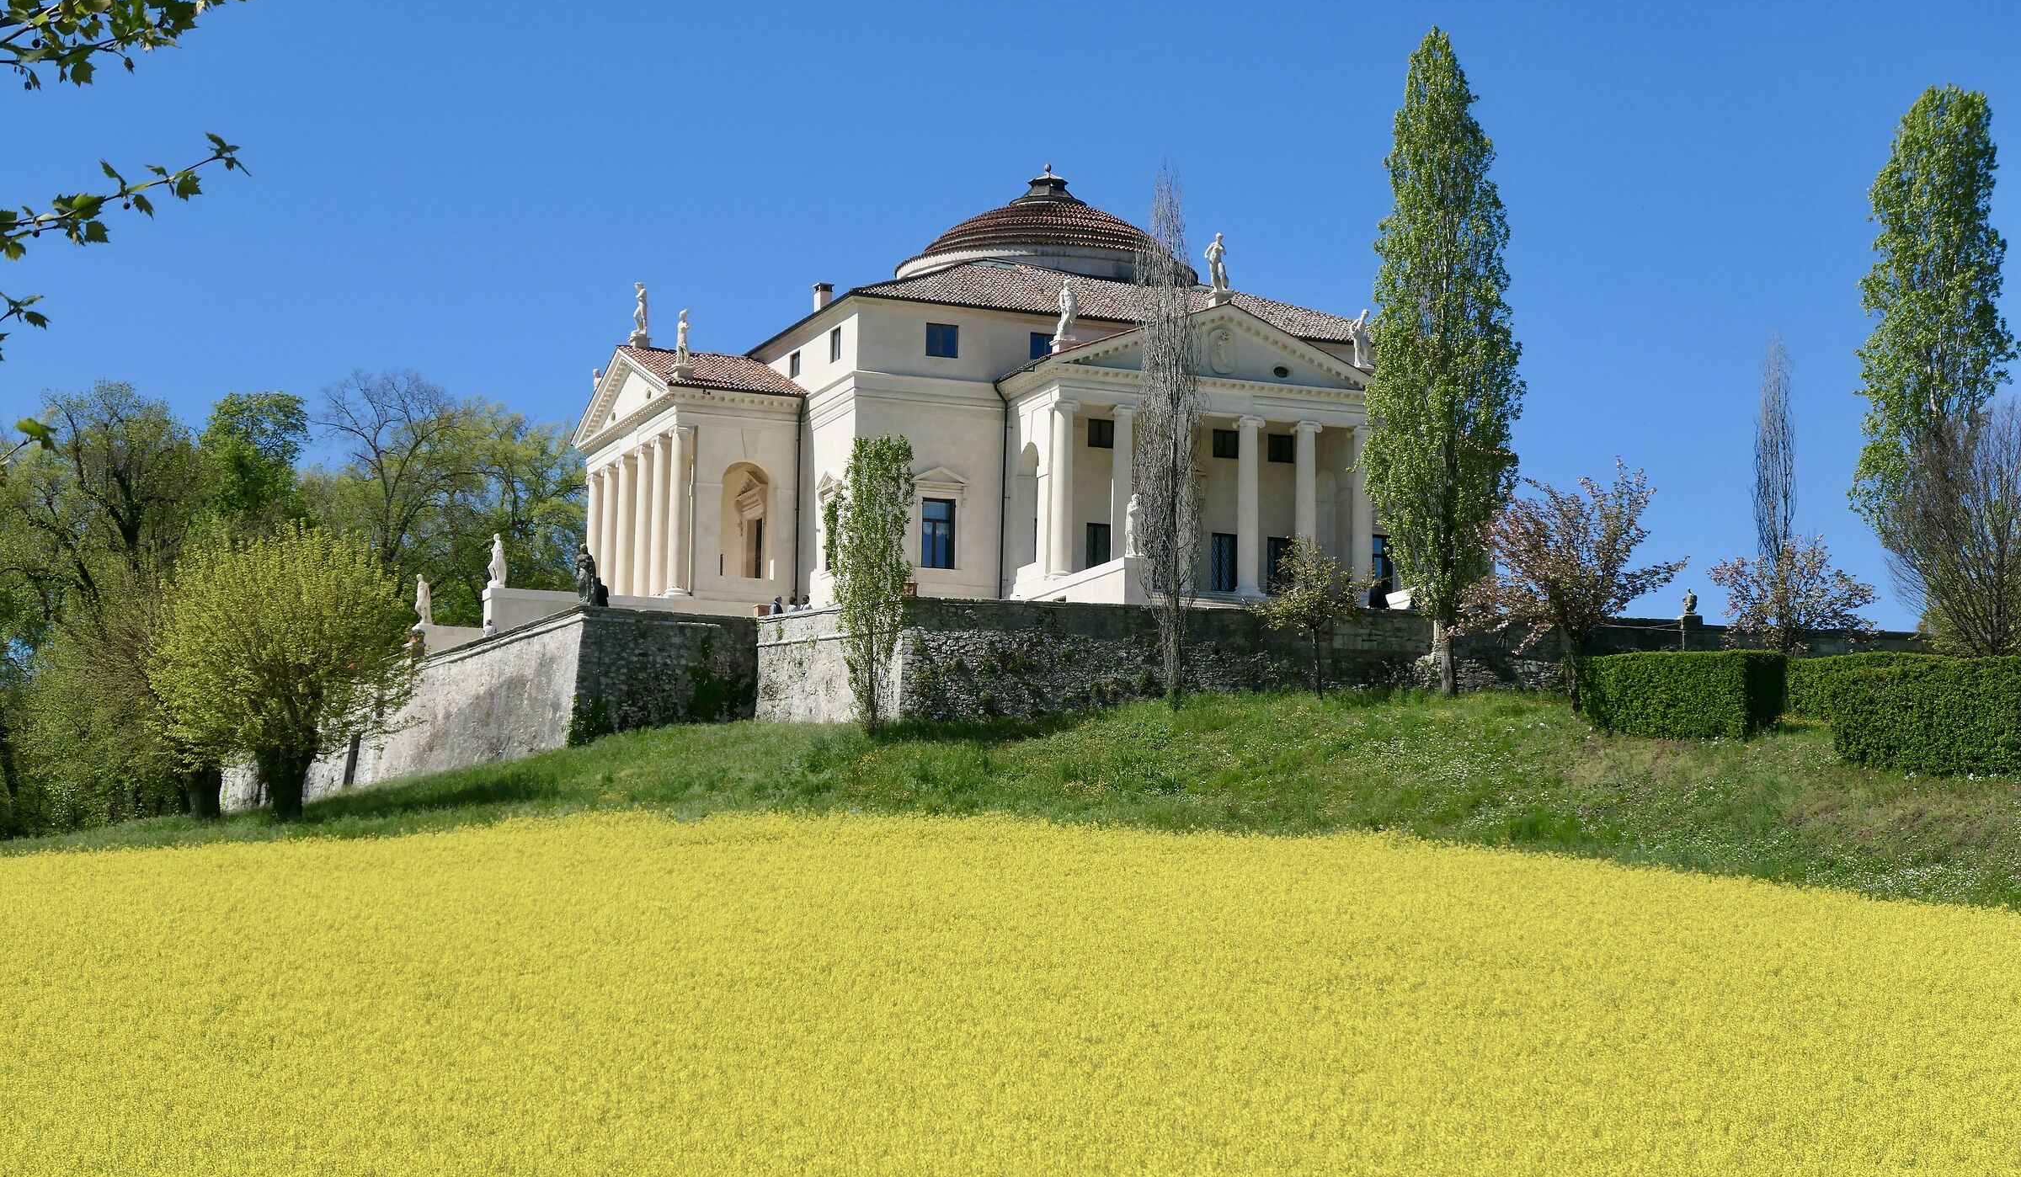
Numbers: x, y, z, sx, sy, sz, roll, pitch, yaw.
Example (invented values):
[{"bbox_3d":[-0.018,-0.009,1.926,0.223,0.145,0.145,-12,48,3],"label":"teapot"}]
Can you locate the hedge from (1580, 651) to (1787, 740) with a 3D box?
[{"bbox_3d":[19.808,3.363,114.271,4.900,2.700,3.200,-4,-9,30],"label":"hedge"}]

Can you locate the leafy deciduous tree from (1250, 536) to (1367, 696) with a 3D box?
[{"bbox_3d":[9.154,0.921,119.851,3.570,5.130,3.390,0,-8,4],"label":"leafy deciduous tree"}]

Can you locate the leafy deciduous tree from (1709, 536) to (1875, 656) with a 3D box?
[{"bbox_3d":[24.258,0.901,120.349,5.150,5.100,4.890,-1,-8,11],"label":"leafy deciduous tree"}]

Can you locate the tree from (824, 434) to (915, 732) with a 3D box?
[{"bbox_3d":[-4.243,-0.195,119.136,2.820,9.270,2.680,1,-8,-2],"label":"tree"}]

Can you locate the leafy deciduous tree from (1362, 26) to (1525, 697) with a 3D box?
[{"bbox_3d":[13.588,-7.259,121.465,5.100,21.380,4.850,0,-8,6],"label":"leafy deciduous tree"}]

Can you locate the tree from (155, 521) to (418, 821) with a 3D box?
[{"bbox_3d":[-22.398,2.509,120.635,8.260,9.260,7.850,2,-8,-10],"label":"tree"}]

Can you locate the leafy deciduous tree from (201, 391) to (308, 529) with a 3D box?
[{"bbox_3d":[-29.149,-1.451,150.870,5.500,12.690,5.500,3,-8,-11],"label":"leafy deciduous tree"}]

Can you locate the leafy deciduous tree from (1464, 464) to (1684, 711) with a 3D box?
[{"bbox_3d":[17.214,-0.065,118.522,6.760,7.610,6.430,0,-8,8],"label":"leafy deciduous tree"}]

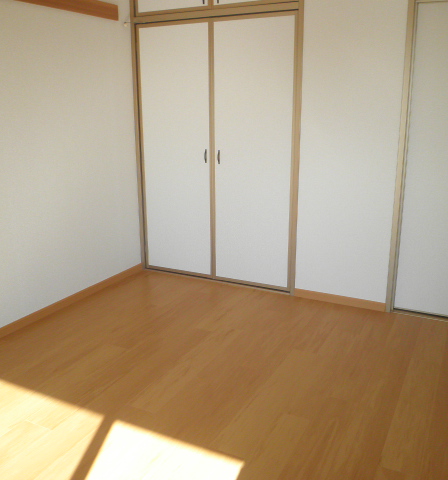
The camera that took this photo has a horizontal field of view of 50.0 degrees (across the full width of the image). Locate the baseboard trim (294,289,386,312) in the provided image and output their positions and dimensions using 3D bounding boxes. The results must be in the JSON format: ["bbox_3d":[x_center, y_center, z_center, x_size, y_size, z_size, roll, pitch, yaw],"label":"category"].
[{"bbox_3d":[0.760,0.390,3.164,0.603,0.060,0.016,8,17,26],"label":"baseboard trim"}]

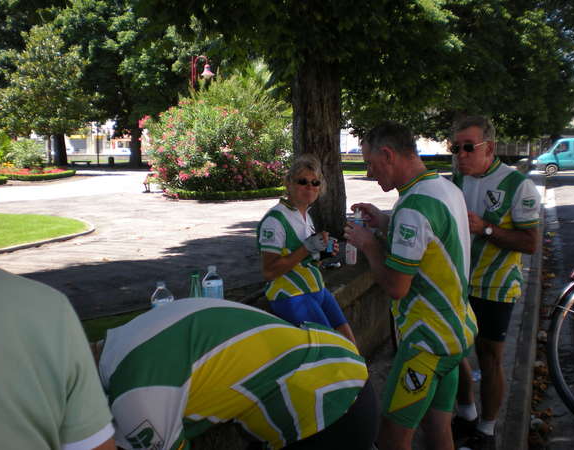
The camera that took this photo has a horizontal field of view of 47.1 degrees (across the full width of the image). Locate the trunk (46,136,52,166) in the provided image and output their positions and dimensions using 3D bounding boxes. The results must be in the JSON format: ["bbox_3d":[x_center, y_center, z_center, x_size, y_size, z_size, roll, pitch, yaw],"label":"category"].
[{"bbox_3d":[-15.152,-4.755,41.730,0.380,2.089,0.380,0,6,0],"label":"trunk"}]

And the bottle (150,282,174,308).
[{"bbox_3d":[-0.515,0.387,2.731,0.088,0.310,0.088,0,6,0],"label":"bottle"}]

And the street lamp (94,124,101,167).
[{"bbox_3d":[-12.325,-5.376,42.666,0.450,3.098,0.450,0,6,0],"label":"street lamp"}]

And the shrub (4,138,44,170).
[{"bbox_3d":[-11.087,-2.936,27.846,1.750,1.429,1.600,0,6,0],"label":"shrub"}]

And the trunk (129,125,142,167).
[{"bbox_3d":[-9.055,-4.769,39.212,0.680,2.802,0.680,0,6,0],"label":"trunk"}]

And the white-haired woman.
[{"bbox_3d":[0.130,0.318,3.508,0.680,1.380,0.520,5,8,38],"label":"white-haired woman"}]

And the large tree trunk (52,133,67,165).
[{"bbox_3d":[-14.421,-4.879,41.716,0.850,2.340,0.850,0,6,0],"label":"large tree trunk"}]

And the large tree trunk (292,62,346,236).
[{"bbox_3d":[0.323,-0.809,6.651,0.520,1.907,0.500,0,6,0],"label":"large tree trunk"}]

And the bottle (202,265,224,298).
[{"bbox_3d":[-0.319,0.328,2.855,0.088,0.310,0.088,0,6,0],"label":"bottle"}]

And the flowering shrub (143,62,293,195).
[{"bbox_3d":[-1.546,-2.180,15.151,3.250,2.961,2.900,0,6,0],"label":"flowering shrub"}]

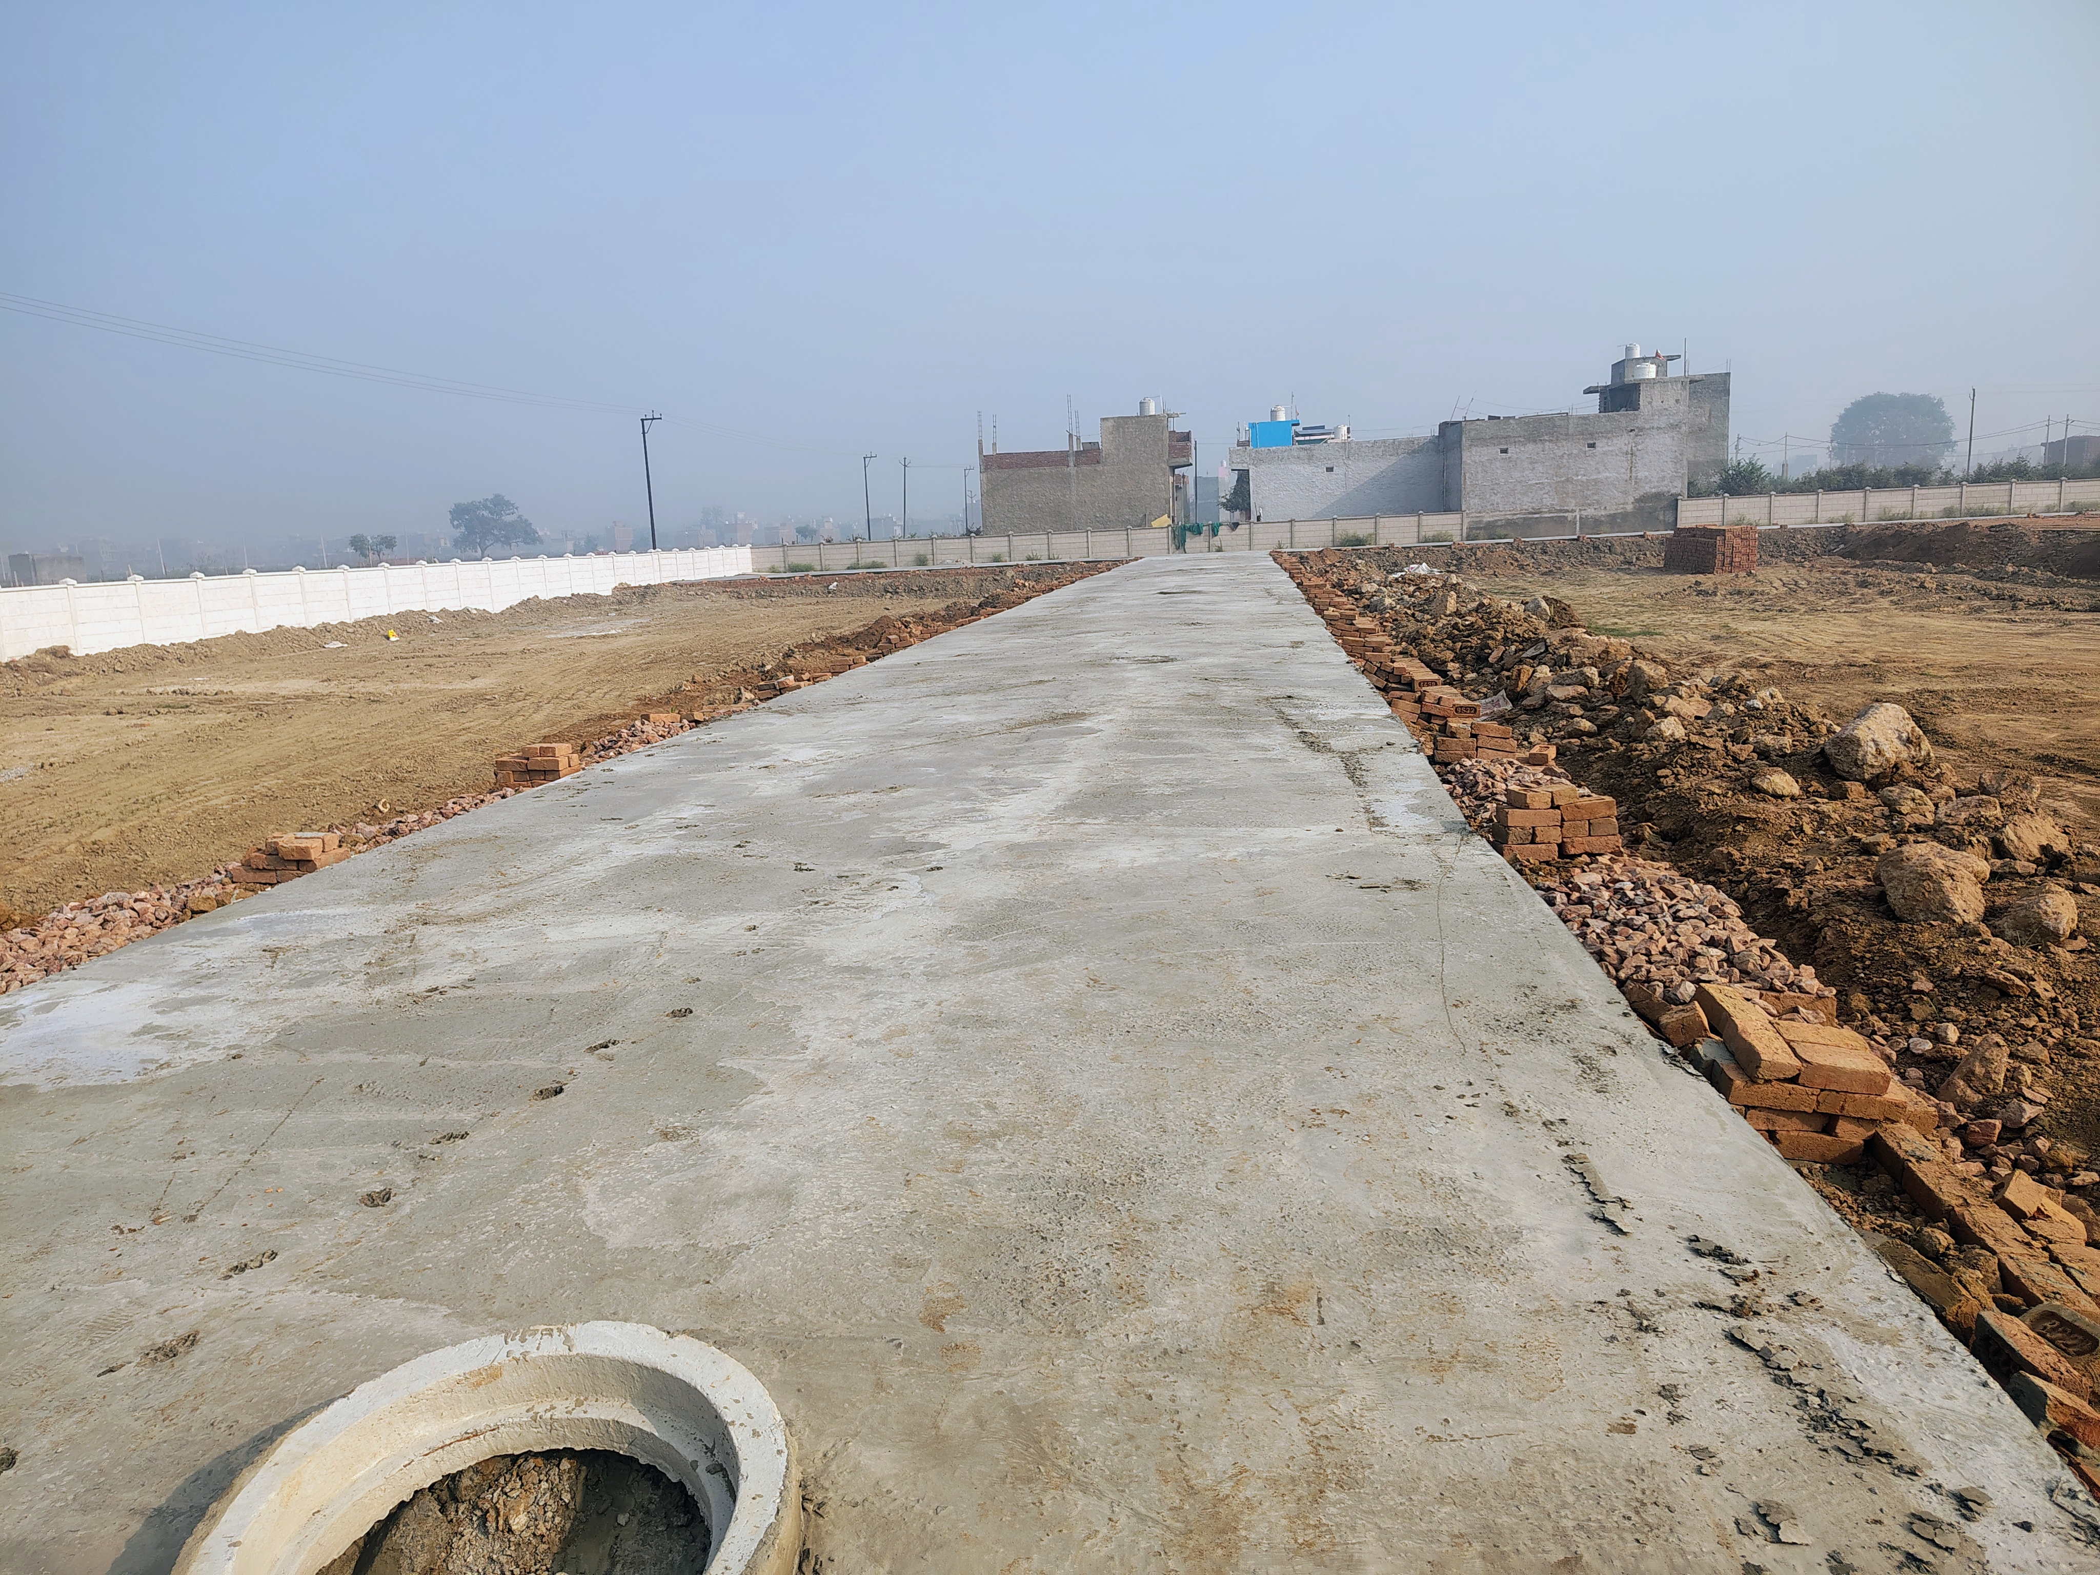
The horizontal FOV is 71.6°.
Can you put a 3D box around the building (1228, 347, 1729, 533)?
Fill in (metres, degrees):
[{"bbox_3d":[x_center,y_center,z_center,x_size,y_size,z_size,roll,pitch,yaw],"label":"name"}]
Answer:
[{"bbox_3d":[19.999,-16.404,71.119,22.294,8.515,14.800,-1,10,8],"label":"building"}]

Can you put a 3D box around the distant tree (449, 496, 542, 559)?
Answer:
[{"bbox_3d":[-80.233,-37.456,211.890,13.000,10.133,11.500,-6,11,-20],"label":"distant tree"}]

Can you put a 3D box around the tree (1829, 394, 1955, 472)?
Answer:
[{"bbox_3d":[103.671,-42.079,180.112,14.500,12.664,13.000,3,12,29],"label":"tree"}]

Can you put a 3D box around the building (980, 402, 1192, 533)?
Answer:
[{"bbox_3d":[2.228,-15.023,71.657,10.012,7.322,7.500,-1,10,8],"label":"building"}]

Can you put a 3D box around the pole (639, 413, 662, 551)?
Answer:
[{"bbox_3d":[-18.606,-13.802,69.185,1.050,7.798,0.280,-1,10,8],"label":"pole"}]

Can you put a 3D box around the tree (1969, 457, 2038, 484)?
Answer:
[{"bbox_3d":[42.324,-13.358,64.730,3.100,2.617,2.700,4,12,33],"label":"tree"}]

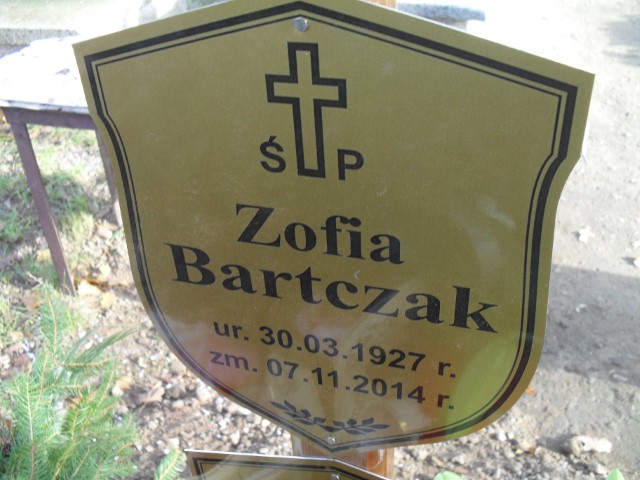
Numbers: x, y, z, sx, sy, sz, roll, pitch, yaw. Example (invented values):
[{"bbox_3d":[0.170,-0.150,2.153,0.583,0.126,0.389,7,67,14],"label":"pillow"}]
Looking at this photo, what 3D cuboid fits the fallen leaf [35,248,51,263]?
[{"bbox_3d":[-0.790,0.044,1.849,0.039,0.020,0.055,-4,34,0],"label":"fallen leaf"}]

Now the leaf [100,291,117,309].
[{"bbox_3d":[-0.543,0.153,1.662,0.040,0.020,0.059,-4,34,0],"label":"leaf"}]

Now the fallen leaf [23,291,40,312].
[{"bbox_3d":[-0.742,0.157,1.667,0.035,0.030,0.071,-4,34,0],"label":"fallen leaf"}]

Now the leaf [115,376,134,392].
[{"bbox_3d":[-0.425,0.315,1.412,0.043,0.017,0.037,-4,34,0],"label":"leaf"}]

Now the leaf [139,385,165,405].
[{"bbox_3d":[-0.359,0.327,1.382,0.058,0.022,0.051,-4,34,0],"label":"leaf"}]

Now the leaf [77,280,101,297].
[{"bbox_3d":[-0.608,0.128,1.706,0.061,0.020,0.054,-4,34,0],"label":"leaf"}]

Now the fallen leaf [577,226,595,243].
[{"bbox_3d":[0.738,-0.016,1.793,0.044,0.024,0.065,-4,34,0],"label":"fallen leaf"}]

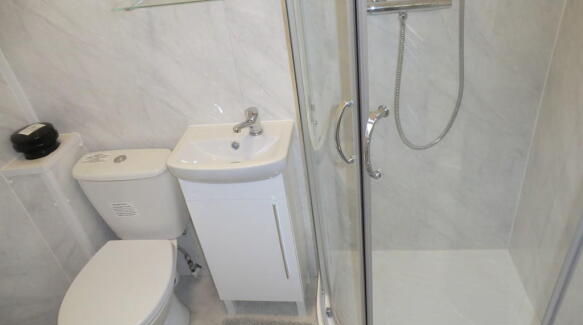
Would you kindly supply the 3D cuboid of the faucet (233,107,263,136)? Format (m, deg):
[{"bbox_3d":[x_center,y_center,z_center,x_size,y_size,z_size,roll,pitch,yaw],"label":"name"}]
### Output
[{"bbox_3d":[-0.150,-0.132,1.385,0.108,0.096,0.048,-33,41,-32],"label":"faucet"}]

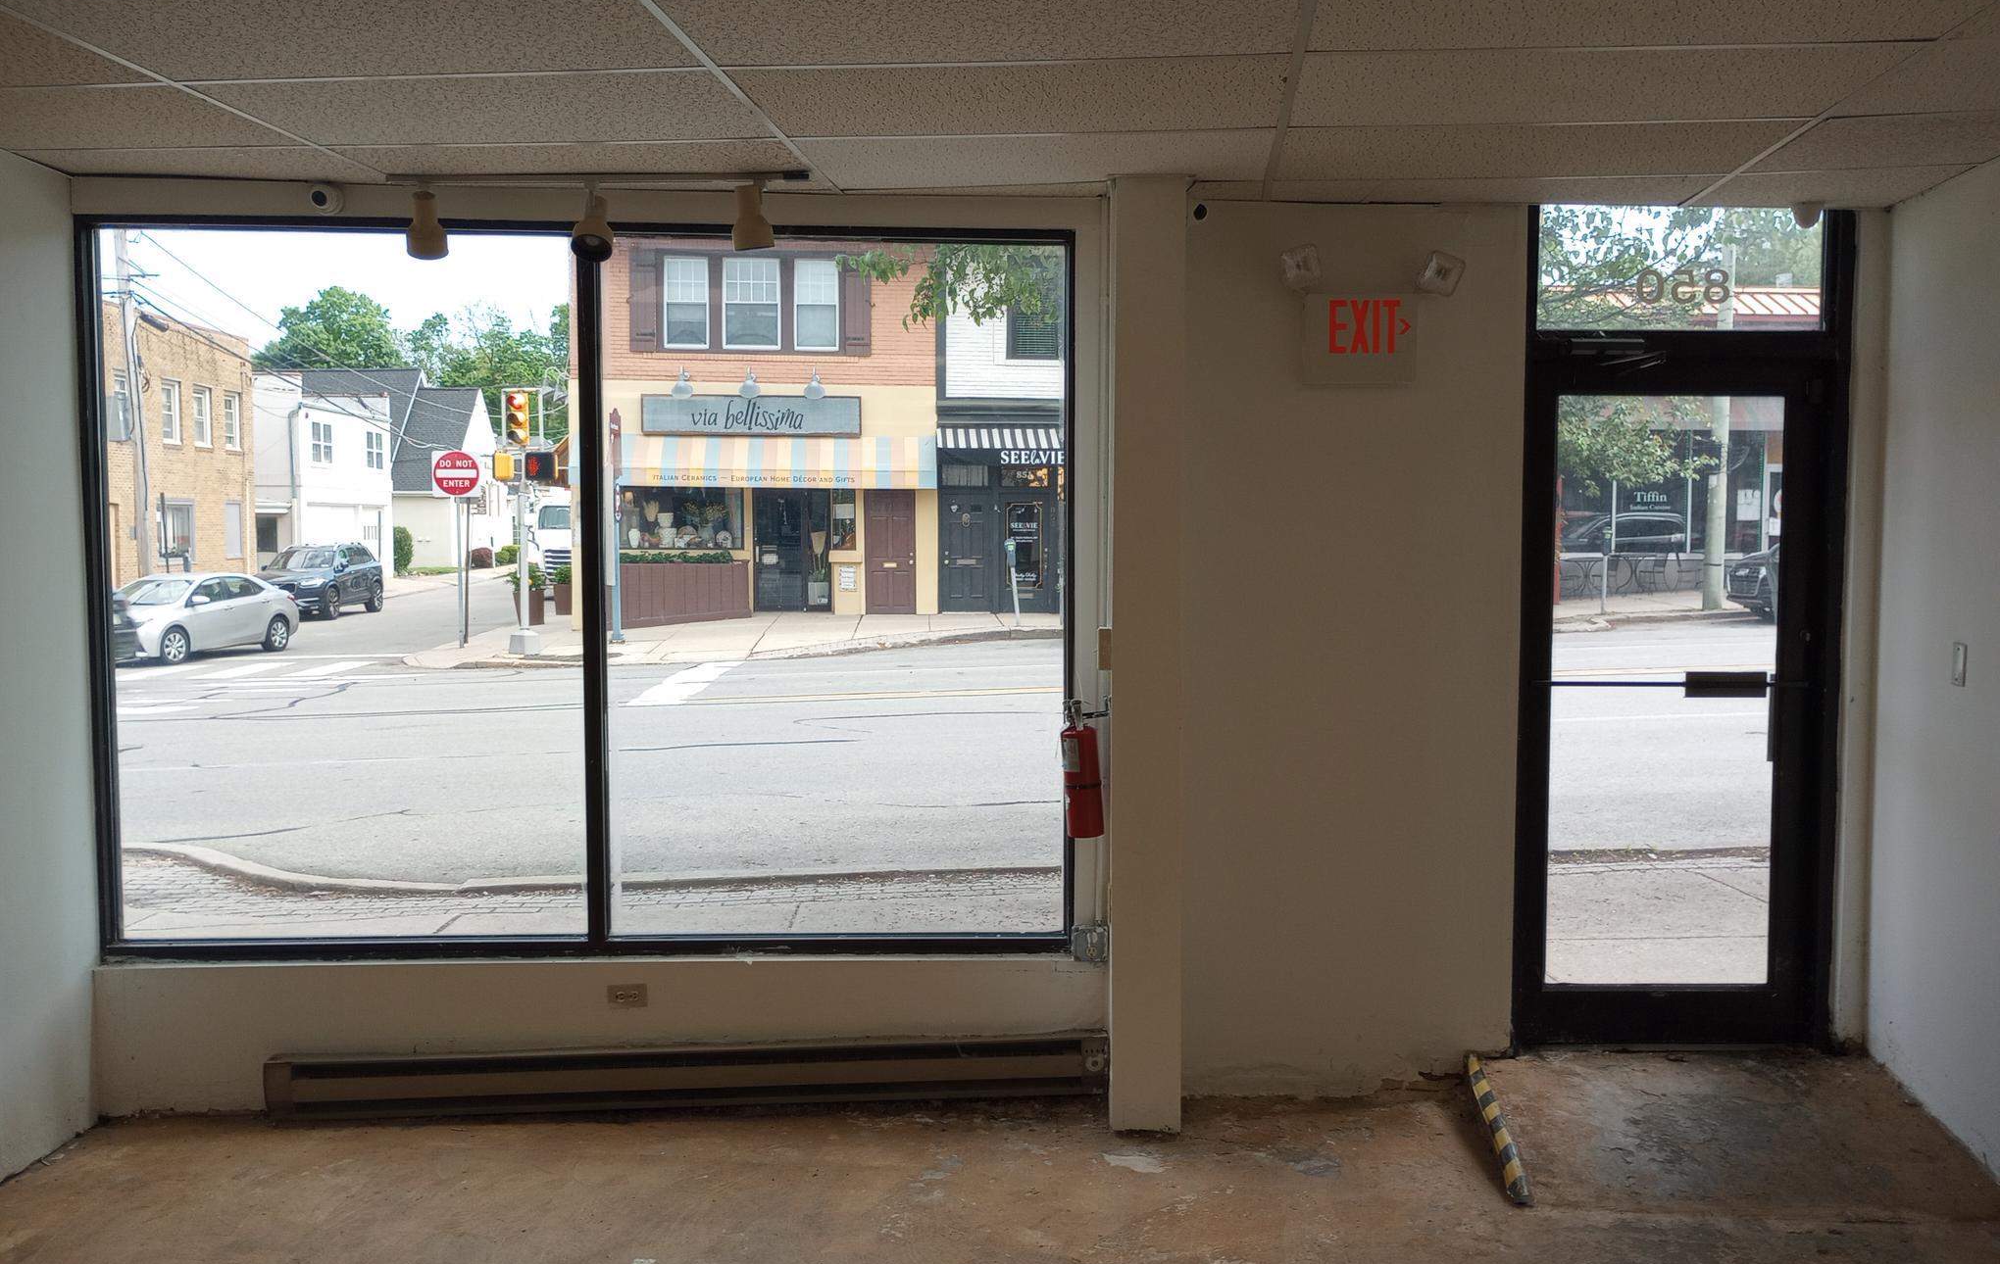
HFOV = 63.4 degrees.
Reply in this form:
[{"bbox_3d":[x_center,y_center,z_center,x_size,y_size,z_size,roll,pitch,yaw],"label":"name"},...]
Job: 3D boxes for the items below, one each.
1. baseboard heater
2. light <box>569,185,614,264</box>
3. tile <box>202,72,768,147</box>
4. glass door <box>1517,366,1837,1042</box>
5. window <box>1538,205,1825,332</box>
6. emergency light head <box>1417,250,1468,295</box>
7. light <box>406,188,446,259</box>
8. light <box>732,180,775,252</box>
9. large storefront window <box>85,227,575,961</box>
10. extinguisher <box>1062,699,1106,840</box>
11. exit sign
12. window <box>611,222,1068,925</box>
[{"bbox_3d":[-0.888,1.291,4.745,2.425,0.176,0.072,0,4,-5],"label":"baseboard heater"},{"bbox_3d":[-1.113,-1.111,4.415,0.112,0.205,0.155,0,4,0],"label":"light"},{"bbox_3d":[-1.173,-1.217,3.782,1.200,0.020,0.595,1,4,7],"label":"tile"},{"bbox_3d":[2.054,0.236,4.915,0.952,2.053,0.070,0,3,-2],"label":"glass door"},{"bbox_3d":[2.046,-1.098,4.888,0.900,0.400,0.050,0,4,-3],"label":"window"},{"bbox_3d":[1.248,-1.016,4.580,0.095,0.100,0.080,25,12,2],"label":"emergency light head"},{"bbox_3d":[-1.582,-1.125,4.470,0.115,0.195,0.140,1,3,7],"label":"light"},{"bbox_3d":[-0.668,-1.131,4.400,0.118,0.190,0.125,0,3,0],"label":"light"},{"bbox_3d":[-1.884,-0.119,4.671,1.350,2.060,0.060,0,4,-5],"label":"large storefront window"},{"bbox_3d":[0.241,0.396,4.666,0.118,0.400,0.108,0,4,0],"label":"extinguisher"},{"bbox_3d":[1.054,-0.855,4.740,0.330,0.258,0.070,0,3,-2],"label":"exit sign"},{"bbox_3d":[-0.477,-0.120,4.760,1.384,2.090,0.070,0,3,-3],"label":"window"}]

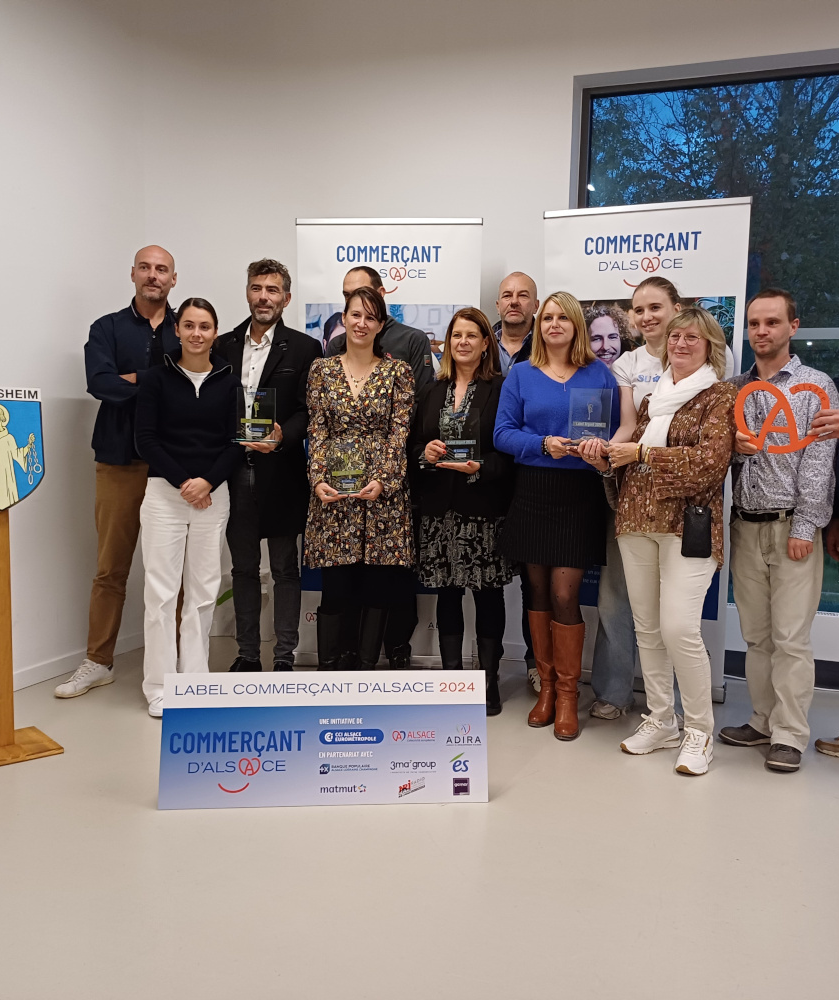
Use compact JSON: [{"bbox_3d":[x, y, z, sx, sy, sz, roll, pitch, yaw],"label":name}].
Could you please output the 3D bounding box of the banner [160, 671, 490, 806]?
[{"bbox_3d":[-0.284,0.732,2.962,0.996,0.400,0.020,1,-11,-6],"label":"banner"}]

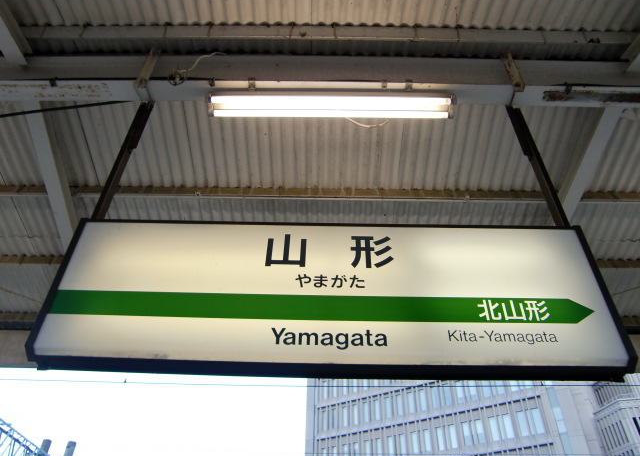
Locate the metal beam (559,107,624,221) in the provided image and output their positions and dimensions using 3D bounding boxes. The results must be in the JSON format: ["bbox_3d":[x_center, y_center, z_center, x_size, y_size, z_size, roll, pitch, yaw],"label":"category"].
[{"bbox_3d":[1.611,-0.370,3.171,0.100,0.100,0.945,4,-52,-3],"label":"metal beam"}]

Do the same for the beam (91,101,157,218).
[{"bbox_3d":[-0.938,-0.336,2.486,0.045,0.890,0.052,1,-41,1],"label":"beam"}]

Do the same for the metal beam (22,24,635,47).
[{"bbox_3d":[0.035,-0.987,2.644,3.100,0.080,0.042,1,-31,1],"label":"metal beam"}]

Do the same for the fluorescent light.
[{"bbox_3d":[0.055,-0.632,2.629,1.235,0.090,0.120,1,-41,1],"label":"fluorescent light"}]

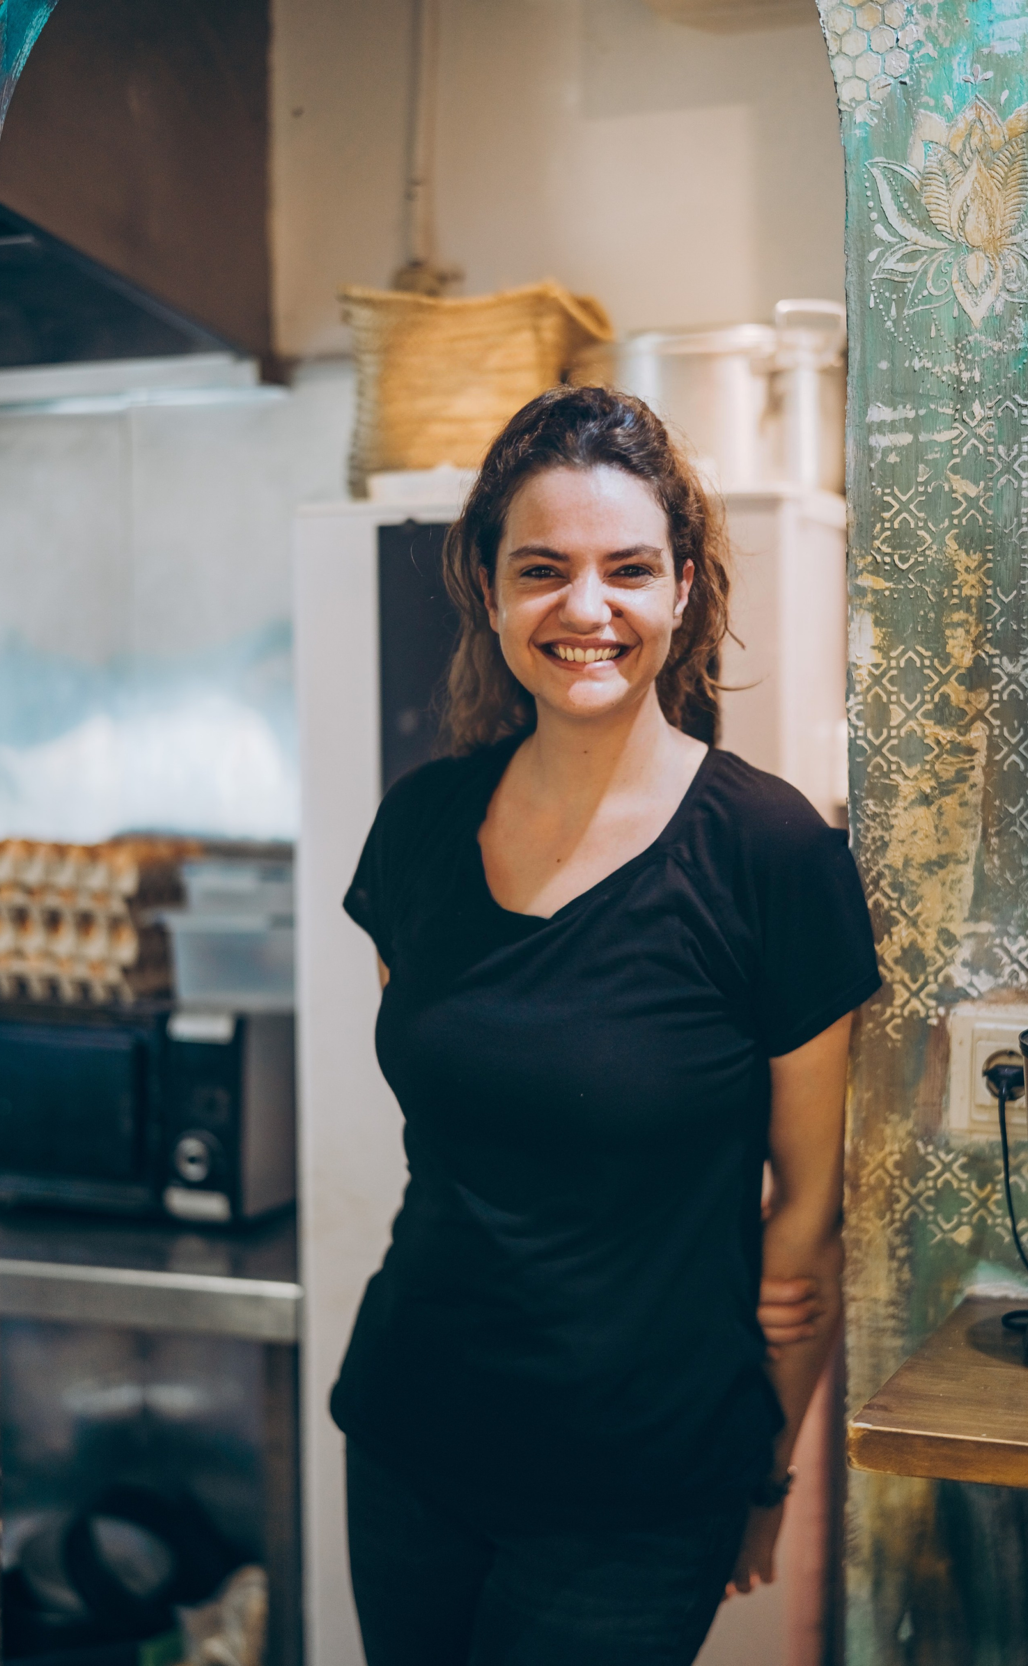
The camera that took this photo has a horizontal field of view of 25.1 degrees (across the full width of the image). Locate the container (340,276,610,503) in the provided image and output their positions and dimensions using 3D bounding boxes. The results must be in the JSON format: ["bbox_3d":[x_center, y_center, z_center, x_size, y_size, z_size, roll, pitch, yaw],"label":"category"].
[{"bbox_3d":[-0.033,-0.515,2.824,0.280,0.265,0.240,1,3,18],"label":"container"}]

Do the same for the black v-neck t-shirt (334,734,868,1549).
[{"bbox_3d":[0.070,0.209,1.750,0.400,0.565,0.255,1,3,18],"label":"black v-neck t-shirt"}]

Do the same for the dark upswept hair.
[{"bbox_3d":[0.054,-0.198,1.760,0.215,0.275,0.225,0,3,1],"label":"dark upswept hair"}]

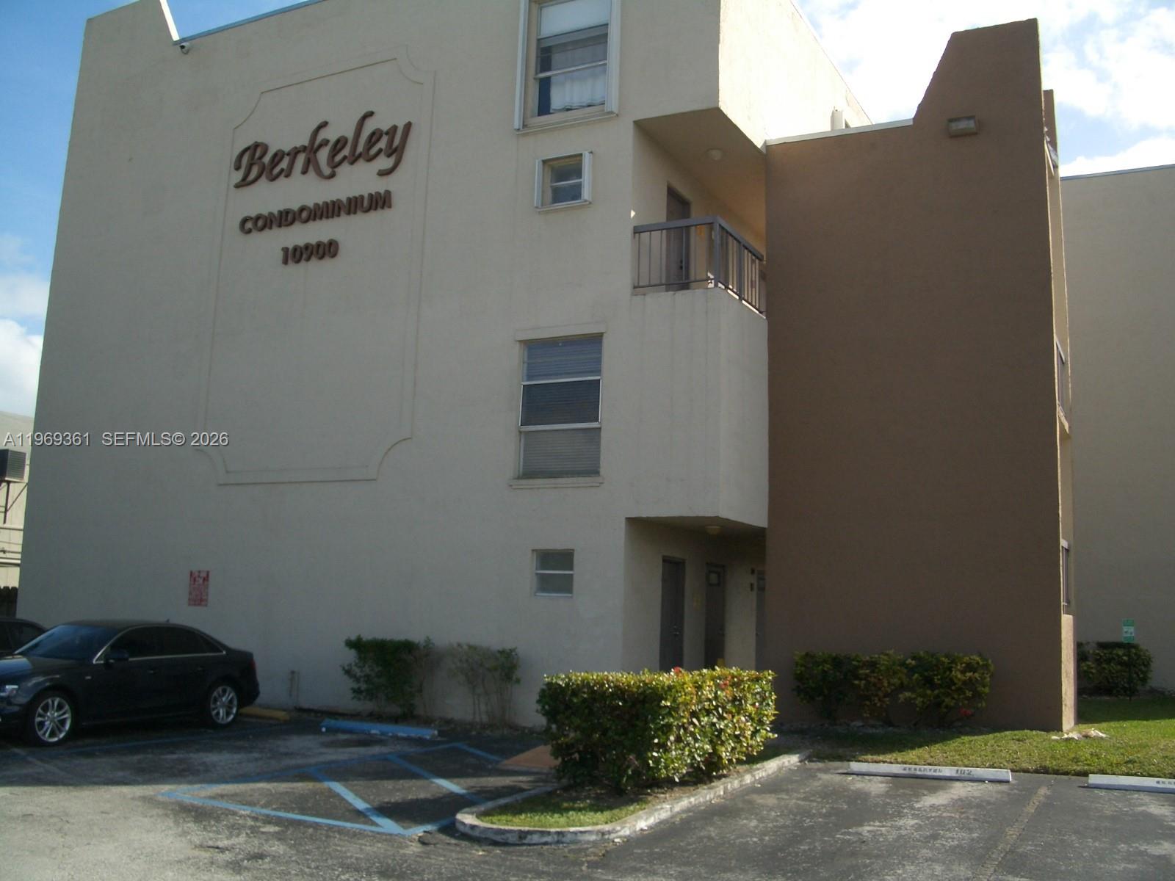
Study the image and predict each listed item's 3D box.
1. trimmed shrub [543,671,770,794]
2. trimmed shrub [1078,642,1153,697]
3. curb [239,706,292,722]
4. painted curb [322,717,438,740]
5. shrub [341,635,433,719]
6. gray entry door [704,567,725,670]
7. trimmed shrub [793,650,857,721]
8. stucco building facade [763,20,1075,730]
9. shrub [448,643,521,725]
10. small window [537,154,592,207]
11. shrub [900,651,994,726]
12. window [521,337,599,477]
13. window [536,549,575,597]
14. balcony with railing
[{"bbox_3d":[0.805,2.793,11.835,1.100,0.980,3.250,-3,-10,27],"label":"trimmed shrub"},{"bbox_3d":[11.189,4.848,25.204,1.500,1.137,1.100,-3,-10,27],"label":"trimmed shrub"},{"bbox_3d":[-4.928,3.909,17.024,1.720,0.120,0.170,-3,-10,27],"label":"curb"},{"bbox_3d":[-2.733,3.772,15.546,1.720,0.130,0.170,-3,-10,27],"label":"painted curb"},{"bbox_3d":[-2.994,3.515,17.598,1.320,1.190,0.620,-3,-10,27],"label":"shrub"},{"bbox_3d":[2.066,3.101,19.498,0.080,2.115,0.900,-3,-10,27],"label":"gray entry door"},{"bbox_3d":[3.335,3.452,16.660,0.780,0.953,0.680,-3,-10,27],"label":"trimmed shrub"},{"bbox_3d":[4.962,-0.911,17.946,4.050,9.950,1.900,-3,-10,27],"label":"stucco building facade"},{"bbox_3d":[-1.481,3.453,16.823,0.970,1.117,0.520,-3,-10,27],"label":"shrub"},{"bbox_3d":[-0.375,-3.937,17.972,0.900,0.780,0.130,-3,-10,27],"label":"small window"},{"bbox_3d":[4.748,3.285,15.695,1.100,0.968,0.800,-3,-10,27],"label":"shrub"},{"bbox_3d":[-0.395,-0.468,17.460,1.340,2.050,0.120,-3,-10,27],"label":"window"},{"bbox_3d":[-0.487,1.902,17.026,0.630,0.650,0.110,-3,-10,27],"label":"window"},{"bbox_3d":[1.689,-2.480,17.760,1.350,1.065,1.920,-3,-10,27],"label":"balcony with railing"}]

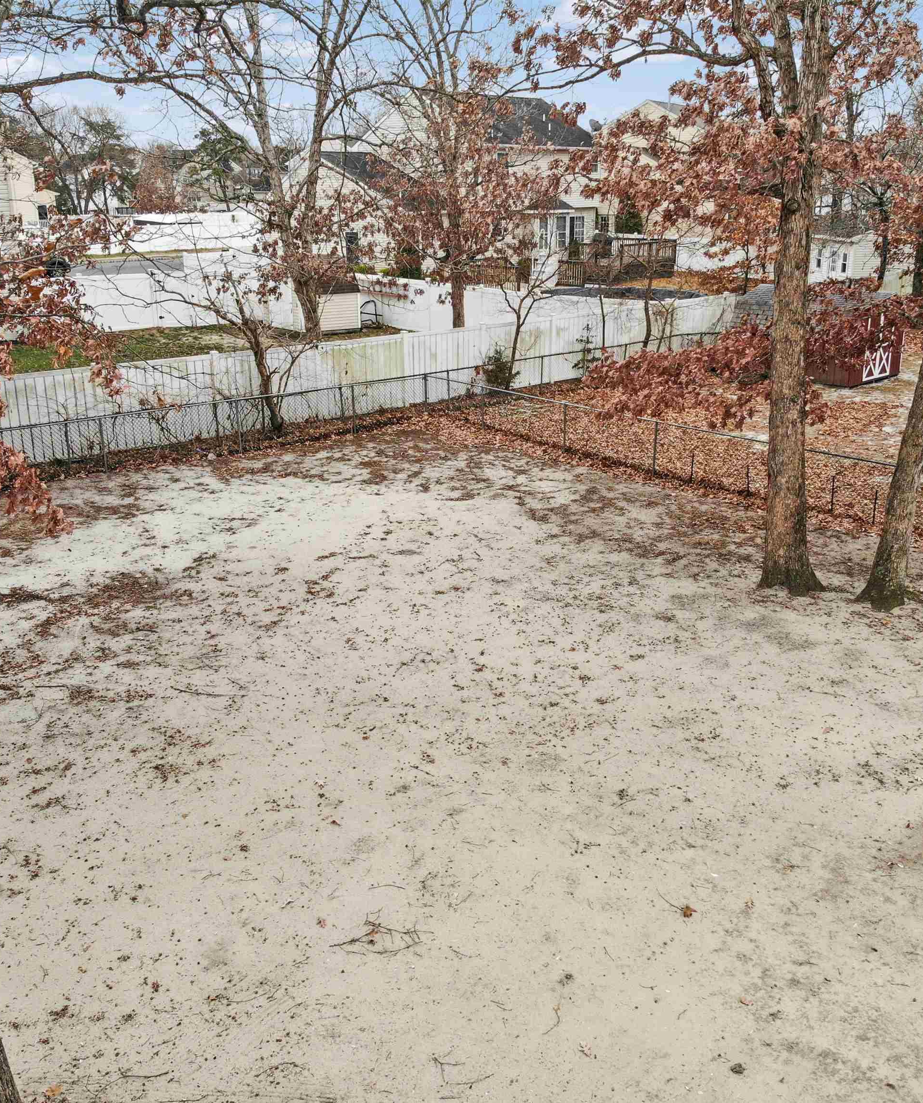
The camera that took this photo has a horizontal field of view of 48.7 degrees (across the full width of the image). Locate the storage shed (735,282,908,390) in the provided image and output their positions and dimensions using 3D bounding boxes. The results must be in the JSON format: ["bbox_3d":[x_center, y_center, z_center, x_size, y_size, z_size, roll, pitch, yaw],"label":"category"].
[{"bbox_3d":[11.167,-6.892,31.940,3.080,2.620,4.320,-16,25,-38],"label":"storage shed"}]

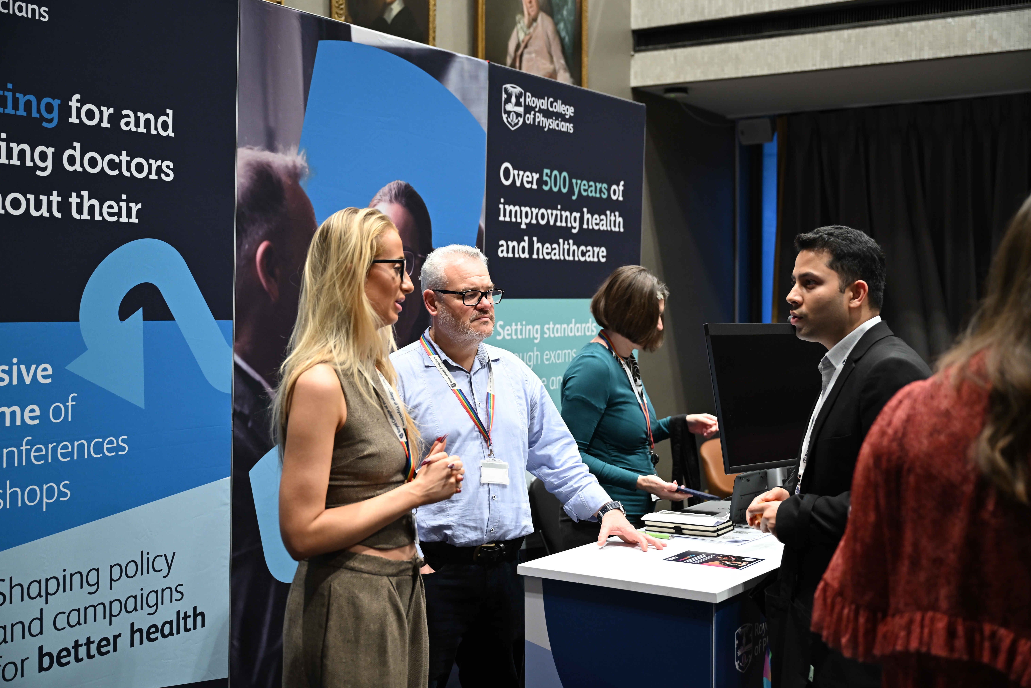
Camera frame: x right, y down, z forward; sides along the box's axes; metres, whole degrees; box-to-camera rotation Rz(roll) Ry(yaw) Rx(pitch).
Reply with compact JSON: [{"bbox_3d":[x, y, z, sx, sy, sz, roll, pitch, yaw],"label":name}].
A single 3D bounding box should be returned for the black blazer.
[{"bbox_3d":[0.733,0.339,2.670,0.370,0.780,0.480,-1,2,-21],"label":"black blazer"}]

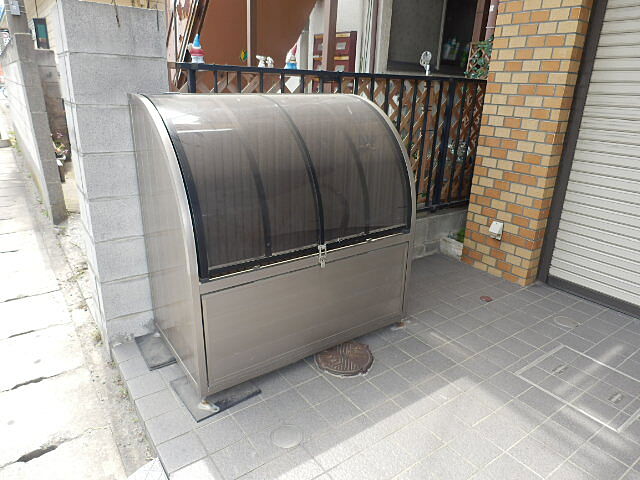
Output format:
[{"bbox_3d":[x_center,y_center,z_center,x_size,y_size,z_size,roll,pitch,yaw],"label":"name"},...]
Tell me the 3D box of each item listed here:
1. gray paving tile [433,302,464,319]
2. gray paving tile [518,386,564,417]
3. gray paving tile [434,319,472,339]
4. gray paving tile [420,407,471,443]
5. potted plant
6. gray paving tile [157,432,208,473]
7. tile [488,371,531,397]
[{"bbox_3d":[0.759,0.434,2.643,0.147,0.020,0.147,-12,23,-33],"label":"gray paving tile"},{"bbox_3d":[0.947,0.697,1.904,0.145,0.015,0.145,-13,24,-33],"label":"gray paving tile"},{"bbox_3d":[0.725,0.502,2.440,0.146,0.016,0.146,-13,23,-33],"label":"gray paving tile"},{"bbox_3d":[0.493,0.737,1.771,0.147,0.020,0.147,-12,23,-33],"label":"gray paving tile"},{"bbox_3d":[1.151,-0.007,3.546,0.300,0.230,0.220,-12,23,-33],"label":"potted plant"},{"bbox_3d":[-0.505,0.775,1.620,0.136,0.015,0.145,-13,24,-33],"label":"gray paving tile"},{"bbox_3d":[0.860,0.655,2.019,0.145,0.015,0.145,-13,24,-33],"label":"tile"}]

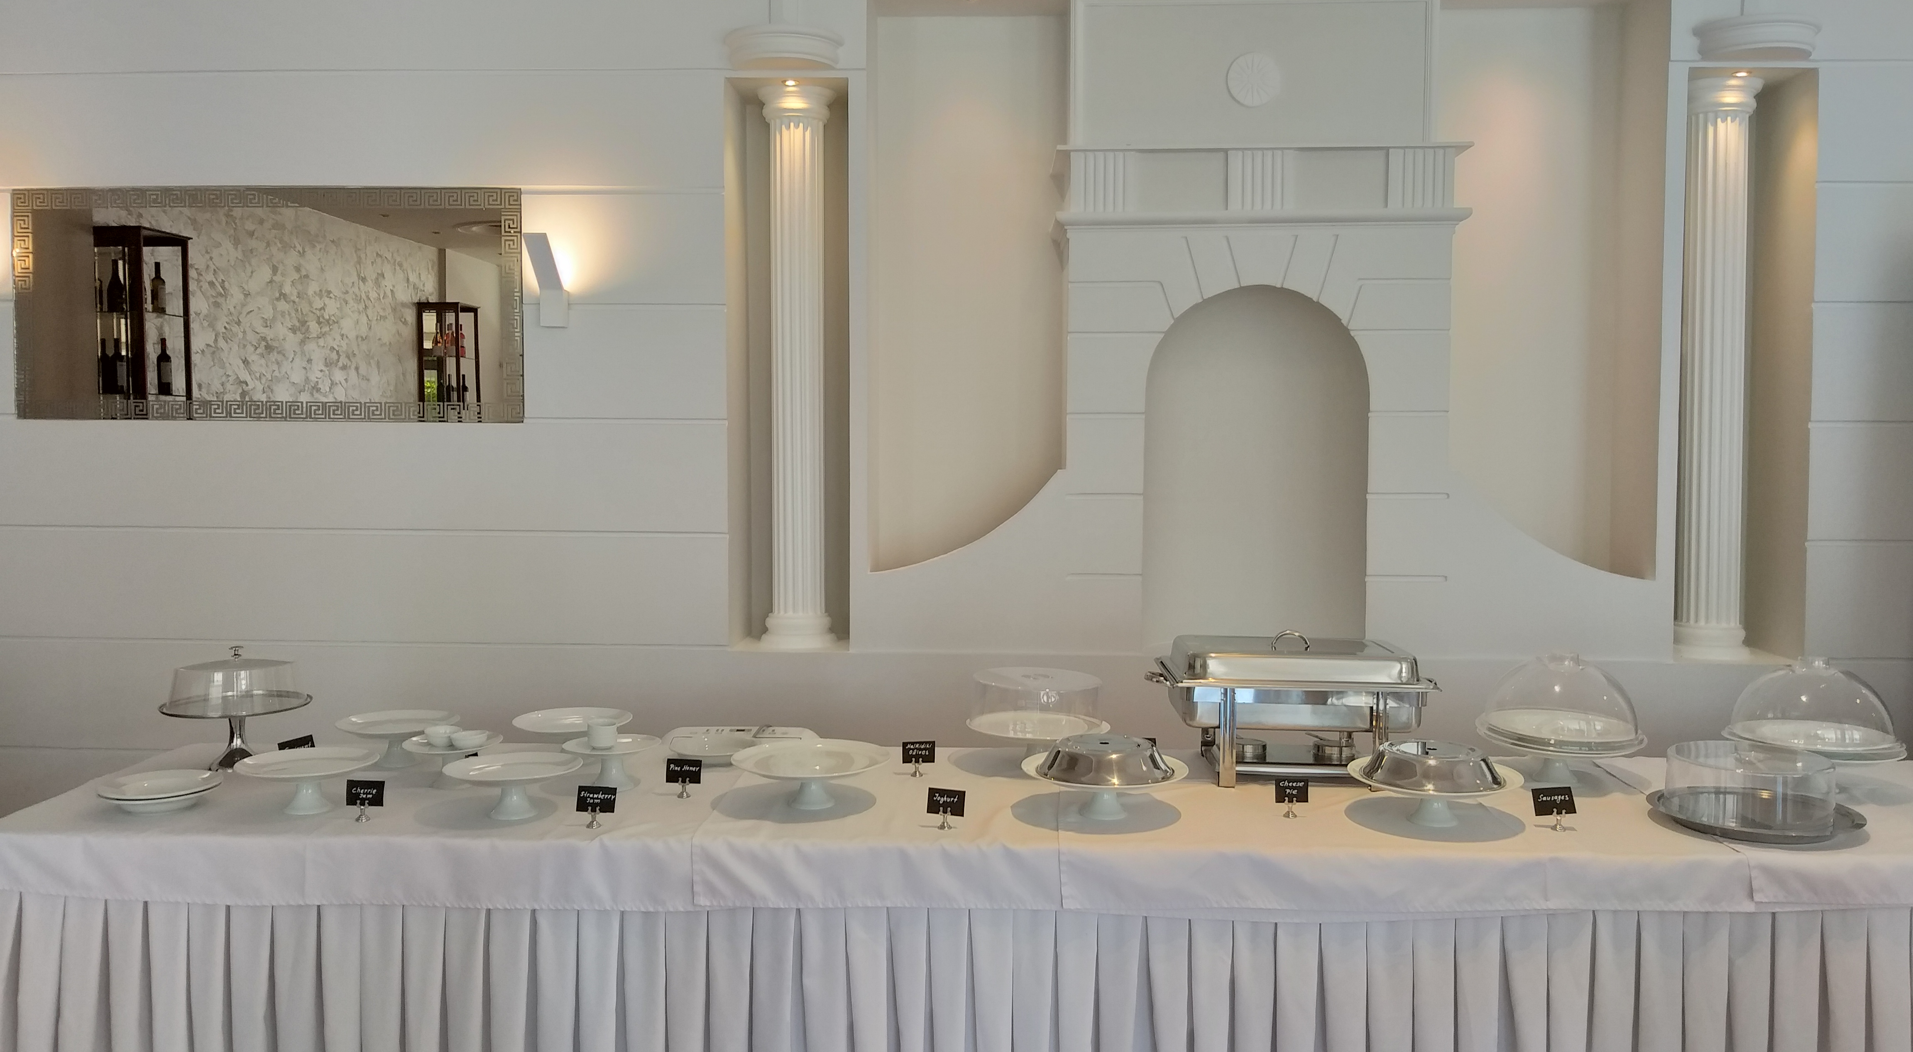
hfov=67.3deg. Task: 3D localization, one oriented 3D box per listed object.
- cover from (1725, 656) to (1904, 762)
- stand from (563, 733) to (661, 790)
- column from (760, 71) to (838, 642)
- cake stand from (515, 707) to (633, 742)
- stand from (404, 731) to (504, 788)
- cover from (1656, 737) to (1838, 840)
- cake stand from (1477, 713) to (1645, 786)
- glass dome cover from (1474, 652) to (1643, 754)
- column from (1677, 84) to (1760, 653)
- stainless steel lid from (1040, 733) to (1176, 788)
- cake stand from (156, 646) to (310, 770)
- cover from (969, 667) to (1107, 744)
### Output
[{"bbox_3d":[1.790,0.364,2.998,0.330,0.180,0.330,0,3,3],"label":"cover"},{"bbox_3d":[-0.736,0.512,3.083,0.208,0.092,0.208,0,3,0],"label":"stand"},{"bbox_3d":[-0.408,-0.395,3.707,0.200,1.410,0.200,0,3,3],"label":"column"},{"bbox_3d":[-0.884,0.495,3.313,0.270,0.100,0.270,0,3,0],"label":"cake stand"},{"bbox_3d":[-1.089,0.511,3.100,0.210,0.093,0.210,0,3,0],"label":"stand"},{"bbox_3d":[1.536,0.507,2.789,0.288,0.113,0.288,0,3,0],"label":"cover"},{"bbox_3d":[1.272,0.497,3.041,0.325,0.095,0.325,0,3,3],"label":"cake stand"},{"bbox_3d":[1.278,0.360,3.034,0.330,0.180,0.330,0,3,3],"label":"glass dome cover"},{"bbox_3d":[1.906,-0.383,3.601,0.200,1.410,0.200,0,3,3],"label":"column"},{"bbox_3d":[0.284,0.447,2.760,0.265,0.058,0.265,0,3,3],"label":"stainless steel lid"},{"bbox_3d":[-1.591,0.400,3.175,0.311,0.261,0.311,0,3,3],"label":"cake stand"},{"bbox_3d":[0.182,0.391,3.185,0.300,0.103,0.300,0,3,3],"label":"cover"}]

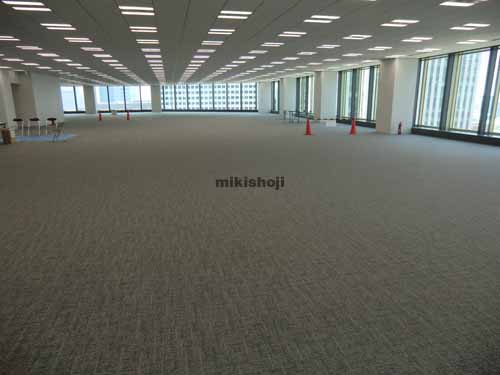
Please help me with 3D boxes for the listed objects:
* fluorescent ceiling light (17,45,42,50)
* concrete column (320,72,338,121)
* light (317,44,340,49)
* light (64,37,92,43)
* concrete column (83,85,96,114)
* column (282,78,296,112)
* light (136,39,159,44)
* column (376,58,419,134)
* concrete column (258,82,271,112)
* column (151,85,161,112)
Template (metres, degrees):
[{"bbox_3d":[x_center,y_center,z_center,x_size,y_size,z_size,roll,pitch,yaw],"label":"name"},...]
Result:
[{"bbox_3d":[-6.757,-4.299,10.618,0.610,0.070,0.570,-3,15,-12],"label":"fluorescent ceiling light"},{"bbox_3d":[4.729,-5.689,21.913,1.061,3.026,1.061,-3,15,-12],"label":"concrete column"},{"bbox_3d":[2.443,-4.403,10.849,0.610,0.070,0.570,-3,15,-12],"label":"light"},{"bbox_3d":[-4.603,-3.976,9.318,0.610,0.070,0.570,-3,15,-12],"label":"light"},{"bbox_3d":[-17.862,-9.838,38.537,1.061,3.026,1.061,-3,15,-12],"label":"concrete column"},{"bbox_3d":[3.120,-7.418,28.690,1.061,3.026,1.061,-3,15,-12],"label":"column"},{"bbox_3d":[-2.842,-4.083,9.701,0.610,0.070,0.570,-3,15,-12],"label":"light"},{"bbox_3d":[6.399,-3.963,15.150,1.061,3.026,1.061,-3,15,-12],"label":"column"},{"bbox_3d":[1.556,-9.149,35.476,1.061,3.026,1.061,-3,15,-12],"label":"concrete column"},{"bbox_3d":[-10.816,-10.266,40.068,1.061,3.026,1.061,-3,15,-12],"label":"column"}]

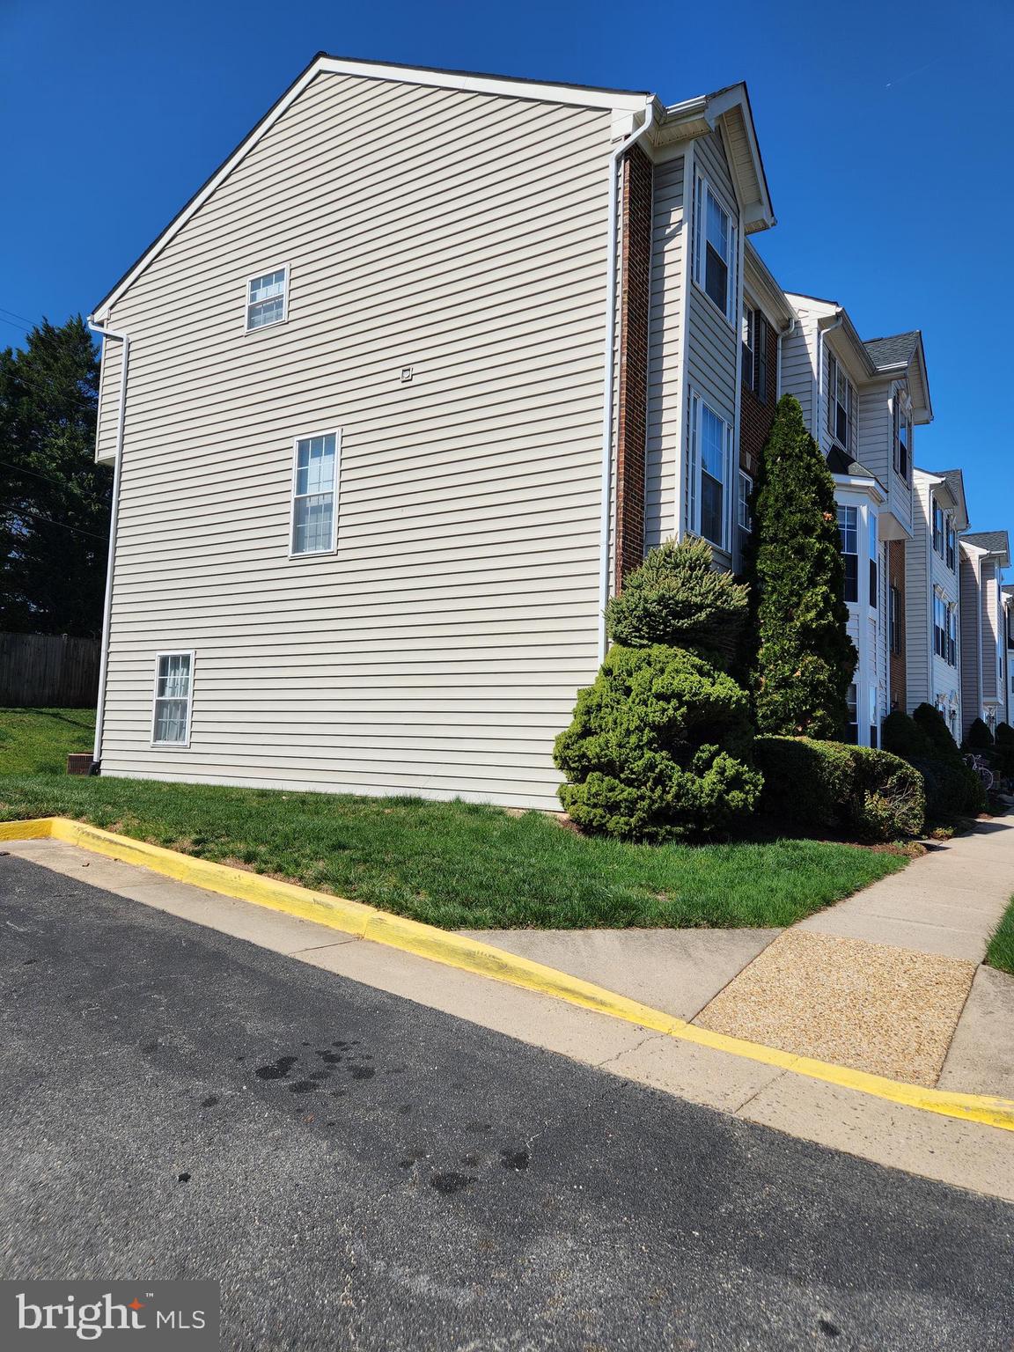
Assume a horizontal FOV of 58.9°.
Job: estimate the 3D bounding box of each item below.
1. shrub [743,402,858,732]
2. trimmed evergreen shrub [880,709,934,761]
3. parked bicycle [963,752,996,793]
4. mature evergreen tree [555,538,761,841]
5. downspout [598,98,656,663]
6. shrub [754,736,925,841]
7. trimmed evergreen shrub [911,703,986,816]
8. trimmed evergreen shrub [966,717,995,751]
[{"bbox_3d":[4.216,-1.047,12.973,1.600,6.105,1.600,-1,-5,32],"label":"shrub"},{"bbox_3d":[7.851,1.641,17.728,1.200,1.928,1.200,-1,-5,32],"label":"trimmed evergreen shrub"},{"bbox_3d":[12.488,2.650,24.500,1.700,1.060,0.600,-1,-5,32],"label":"parked bicycle"},{"bbox_3d":[1.521,0.133,9.236,2.050,3.057,2.050,2,-4,0],"label":"mature evergreen tree"},{"bbox_3d":[1.327,-2.566,10.246,0.595,8.216,0.140,-1,-5,32],"label":"downspout"},{"bbox_3d":[4.470,1.511,12.238,2.050,1.210,1.300,-1,-5,32],"label":"shrub"},{"bbox_3d":[8.875,1.655,18.420,2.000,2.164,2.000,-1,-5,32],"label":"trimmed evergreen shrub"},{"bbox_3d":[14.452,2.439,27.416,1.500,2.267,1.500,-1,-5,32],"label":"trimmed evergreen shrub"}]

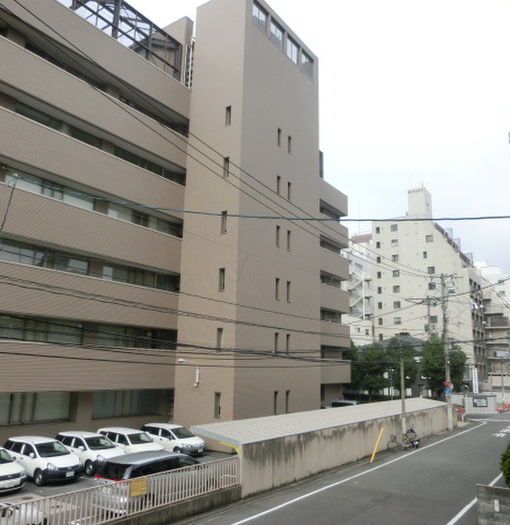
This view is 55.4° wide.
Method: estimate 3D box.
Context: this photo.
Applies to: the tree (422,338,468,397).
[{"bbox_3d":[22.634,13.304,57.810,5.400,8.666,5.400,-8,-15,34],"label":"tree"}]

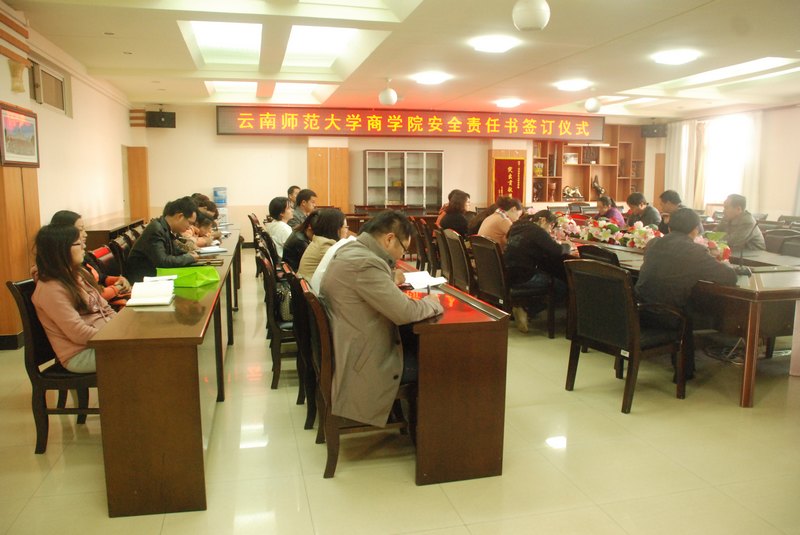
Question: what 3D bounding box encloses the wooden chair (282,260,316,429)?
[{"bbox_3d":[-0.398,0.440,3.657,0.580,0.920,0.460,-2,8,-13],"label":"wooden chair"}]

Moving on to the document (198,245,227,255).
[{"bbox_3d":[-1.735,-0.159,5.578,0.250,0.025,0.320,-2,8,-13],"label":"document"}]

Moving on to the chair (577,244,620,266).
[{"bbox_3d":[1.790,0.289,4.738,0.600,0.920,0.530,-2,8,-16],"label":"chair"}]

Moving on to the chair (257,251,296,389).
[{"bbox_3d":[-0.716,0.333,4.177,0.550,0.900,0.450,-2,9,-13],"label":"chair"}]

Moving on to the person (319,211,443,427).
[{"bbox_3d":[-0.080,0.344,3.028,0.700,1.250,0.520,-2,9,-14],"label":"person"}]

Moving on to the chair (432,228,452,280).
[{"bbox_3d":[0.733,0.019,6.762,0.600,0.910,0.530,-2,8,-13],"label":"chair"}]

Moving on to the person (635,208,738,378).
[{"bbox_3d":[1.892,0.199,4.090,0.880,1.210,0.520,-5,10,-32],"label":"person"}]

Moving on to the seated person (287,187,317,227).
[{"bbox_3d":[-0.845,-0.133,6.006,0.720,1.290,0.500,-2,9,-13],"label":"seated person"}]

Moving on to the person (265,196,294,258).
[{"bbox_3d":[-0.972,-0.031,5.671,0.680,1.256,0.460,-2,8,-13],"label":"person"}]

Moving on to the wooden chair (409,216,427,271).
[{"bbox_3d":[0.385,-0.170,7.664,0.600,0.920,0.540,-2,9,-14],"label":"wooden chair"}]

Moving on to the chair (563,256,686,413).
[{"bbox_3d":[1.440,0.383,3.855,0.640,0.910,0.540,-5,10,-30],"label":"chair"}]

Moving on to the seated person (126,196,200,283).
[{"bbox_3d":[-1.761,0.116,4.464,0.720,1.240,0.500,-2,9,-13],"label":"seated person"}]

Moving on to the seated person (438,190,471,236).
[{"bbox_3d":[0.848,-0.205,6.810,0.750,1.340,0.480,-2,8,-13],"label":"seated person"}]

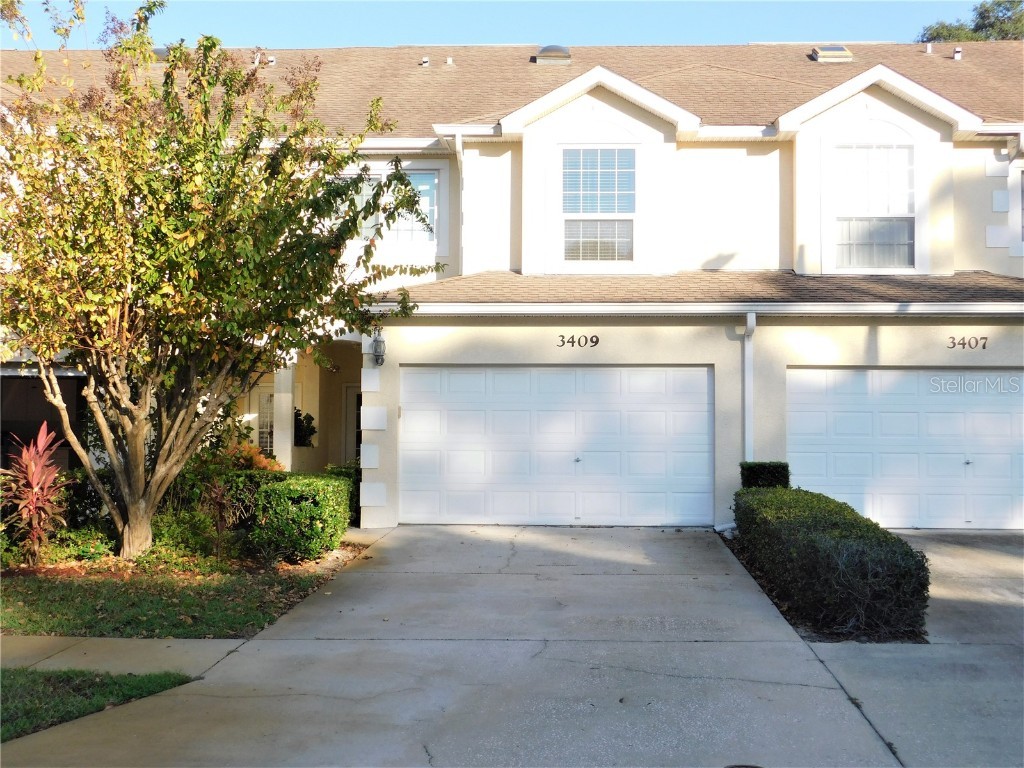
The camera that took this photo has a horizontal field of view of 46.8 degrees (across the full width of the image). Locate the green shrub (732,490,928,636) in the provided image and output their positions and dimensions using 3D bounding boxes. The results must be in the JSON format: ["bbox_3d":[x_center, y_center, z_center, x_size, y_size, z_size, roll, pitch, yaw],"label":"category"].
[{"bbox_3d":[3.025,1.641,11.916,0.826,0.805,5.300,0,-1,3],"label":"green shrub"}]

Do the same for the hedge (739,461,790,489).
[{"bbox_3d":[3.203,1.466,15.172,0.619,0.904,0.700,0,-1,2],"label":"hedge"}]

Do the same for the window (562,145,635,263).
[{"bbox_3d":[1.245,-2.574,16.984,1.053,1.635,0.100,0,-1,2],"label":"window"}]

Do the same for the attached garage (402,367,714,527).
[{"bbox_3d":[0.601,0.824,16.052,4.270,2.164,0.060,0,-1,2],"label":"attached garage"}]

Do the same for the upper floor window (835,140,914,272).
[{"bbox_3d":[5.169,-2.529,16.853,1.143,1.787,0.100,0,-1,2],"label":"upper floor window"}]

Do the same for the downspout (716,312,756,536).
[{"bbox_3d":[2.971,0.526,15.660,0.526,2.923,0.420,0,-1,2],"label":"downspout"}]

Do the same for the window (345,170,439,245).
[{"bbox_3d":[-1.902,-2.722,18.142,1.524,1.139,0.100,0,-1,2],"label":"window"}]

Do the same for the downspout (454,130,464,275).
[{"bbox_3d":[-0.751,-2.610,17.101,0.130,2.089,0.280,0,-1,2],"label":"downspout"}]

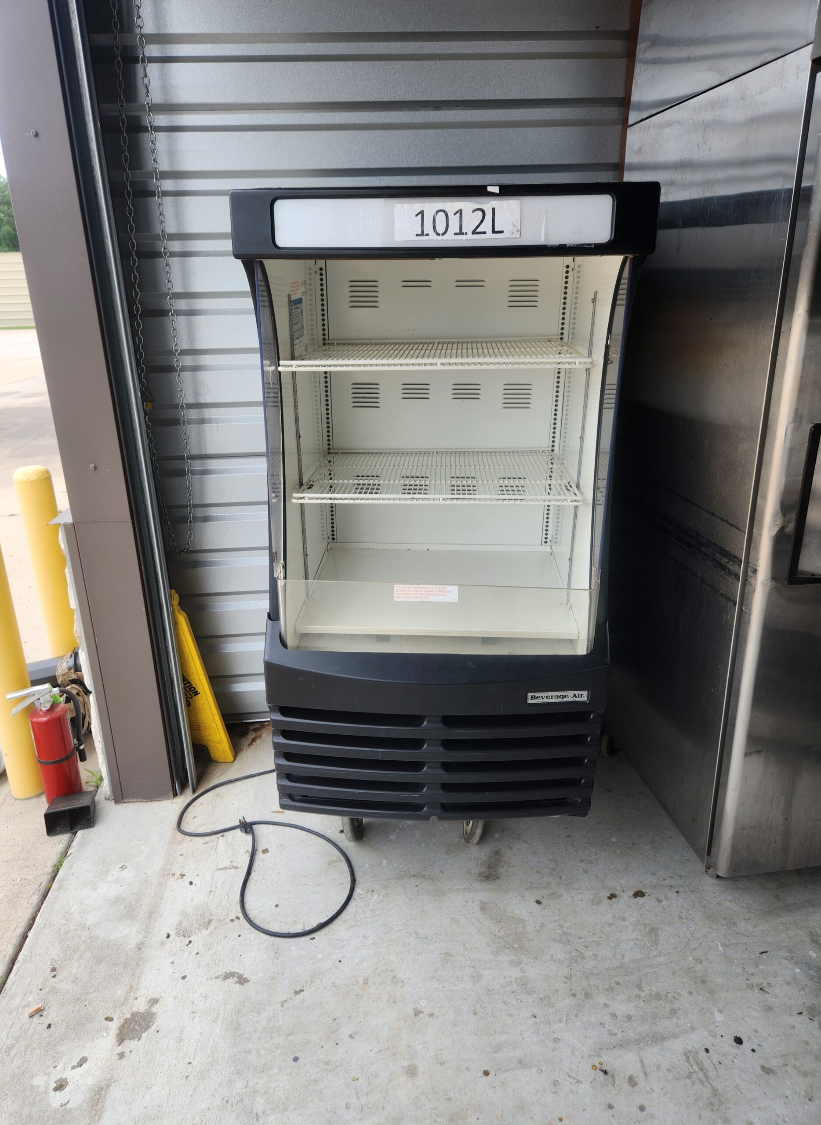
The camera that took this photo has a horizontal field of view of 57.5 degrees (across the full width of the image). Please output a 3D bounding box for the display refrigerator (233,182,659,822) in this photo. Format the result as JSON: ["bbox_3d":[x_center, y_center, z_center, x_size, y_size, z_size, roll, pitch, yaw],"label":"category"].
[{"bbox_3d":[0.078,-0.067,1.893,0.780,1.545,0.690,1,23,3],"label":"display refrigerator"}]

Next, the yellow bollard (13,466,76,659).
[{"bbox_3d":[-1.238,0.102,2.639,0.111,0.900,0.111,-1,21,0],"label":"yellow bollard"}]

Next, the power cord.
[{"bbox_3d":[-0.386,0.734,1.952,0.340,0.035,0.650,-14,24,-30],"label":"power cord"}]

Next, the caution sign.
[{"bbox_3d":[-0.709,0.339,2.325,0.280,0.590,0.060,-1,15,0],"label":"caution sign"}]

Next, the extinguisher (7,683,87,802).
[{"bbox_3d":[-1.027,0.525,2.139,0.190,0.390,0.115,-13,23,-27],"label":"extinguisher"}]

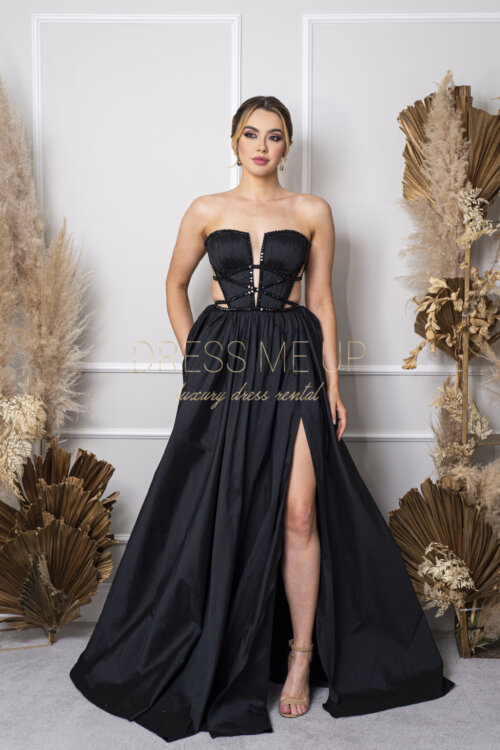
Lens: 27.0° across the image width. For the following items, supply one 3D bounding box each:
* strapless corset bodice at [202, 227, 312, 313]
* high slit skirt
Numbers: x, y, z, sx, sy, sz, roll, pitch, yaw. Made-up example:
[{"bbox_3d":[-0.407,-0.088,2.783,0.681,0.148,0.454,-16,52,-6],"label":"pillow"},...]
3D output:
[{"bbox_3d":[0.022,-0.307,3.030,0.305,0.240,0.220,0,6,1],"label":"strapless corset bodice"},{"bbox_3d":[0.038,0.382,3.159,1.212,1.197,0.700,0,5,0],"label":"high slit skirt"}]

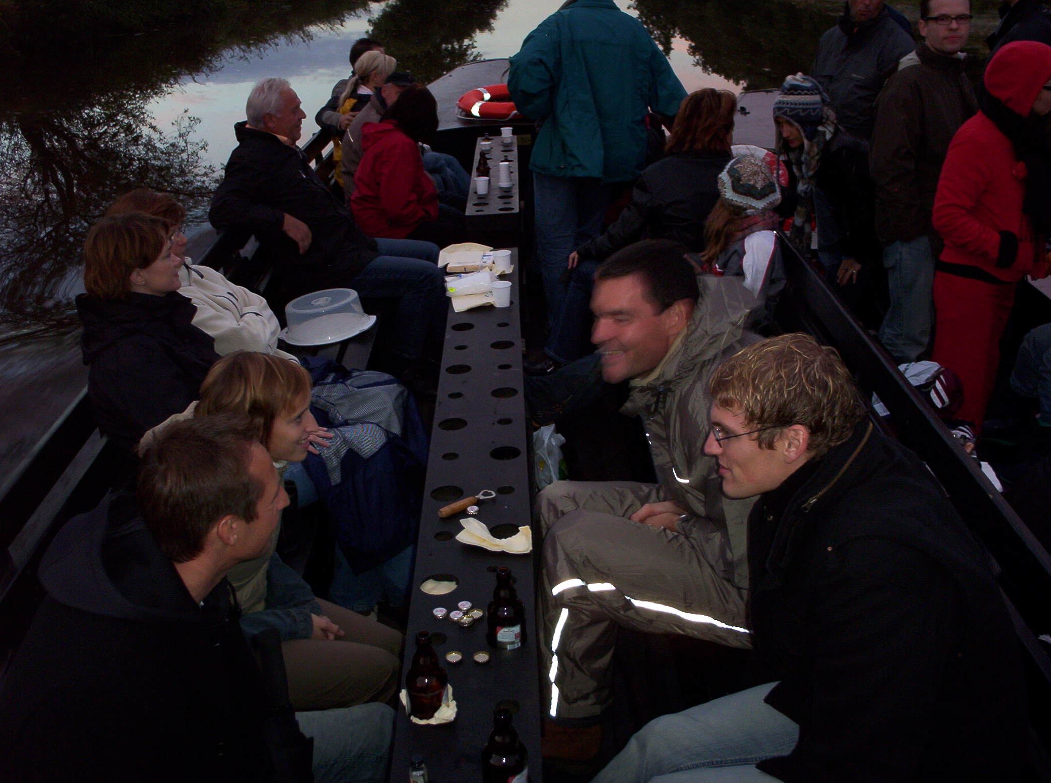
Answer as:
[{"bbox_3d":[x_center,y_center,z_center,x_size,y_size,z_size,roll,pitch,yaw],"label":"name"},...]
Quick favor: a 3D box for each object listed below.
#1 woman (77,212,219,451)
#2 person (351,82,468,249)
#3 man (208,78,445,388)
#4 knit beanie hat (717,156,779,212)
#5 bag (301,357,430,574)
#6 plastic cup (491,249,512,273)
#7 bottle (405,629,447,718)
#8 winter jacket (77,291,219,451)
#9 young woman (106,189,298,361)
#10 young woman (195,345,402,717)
[{"bbox_3d":[-0.702,0.147,2.673,0.700,1.210,0.500,-6,25,-12],"label":"woman"},{"bbox_3d":[-0.559,-0.725,4.686,0.620,1.140,0.500,-9,26,-19],"label":"person"},{"bbox_3d":[-0.707,-0.542,4.162,0.840,1.240,0.640,2,24,3],"label":"man"},{"bbox_3d":[0.686,-0.637,3.340,0.190,0.170,0.205,0,44,0],"label":"knit beanie hat"},{"bbox_3d":[-0.465,0.207,2.893,0.390,0.420,0.500,-1,24,-1],"label":"bag"},{"bbox_3d":[-0.090,-0.494,4.099,0.072,0.082,0.072,0,24,0],"label":"plastic cup"},{"bbox_3d":[-0.169,0.484,1.861,0.070,0.175,0.070,-1,24,-1],"label":"bottle"},{"bbox_3d":[-0.831,0.066,2.622,0.440,0.580,0.490,-6,25,-12],"label":"winter jacket"},{"bbox_3d":[-0.720,0.017,3.020,0.740,1.160,0.520,-3,24,-6],"label":"young woman"},{"bbox_3d":[-0.477,0.454,2.104,0.620,1.130,0.500,-2,24,-4],"label":"young woman"}]

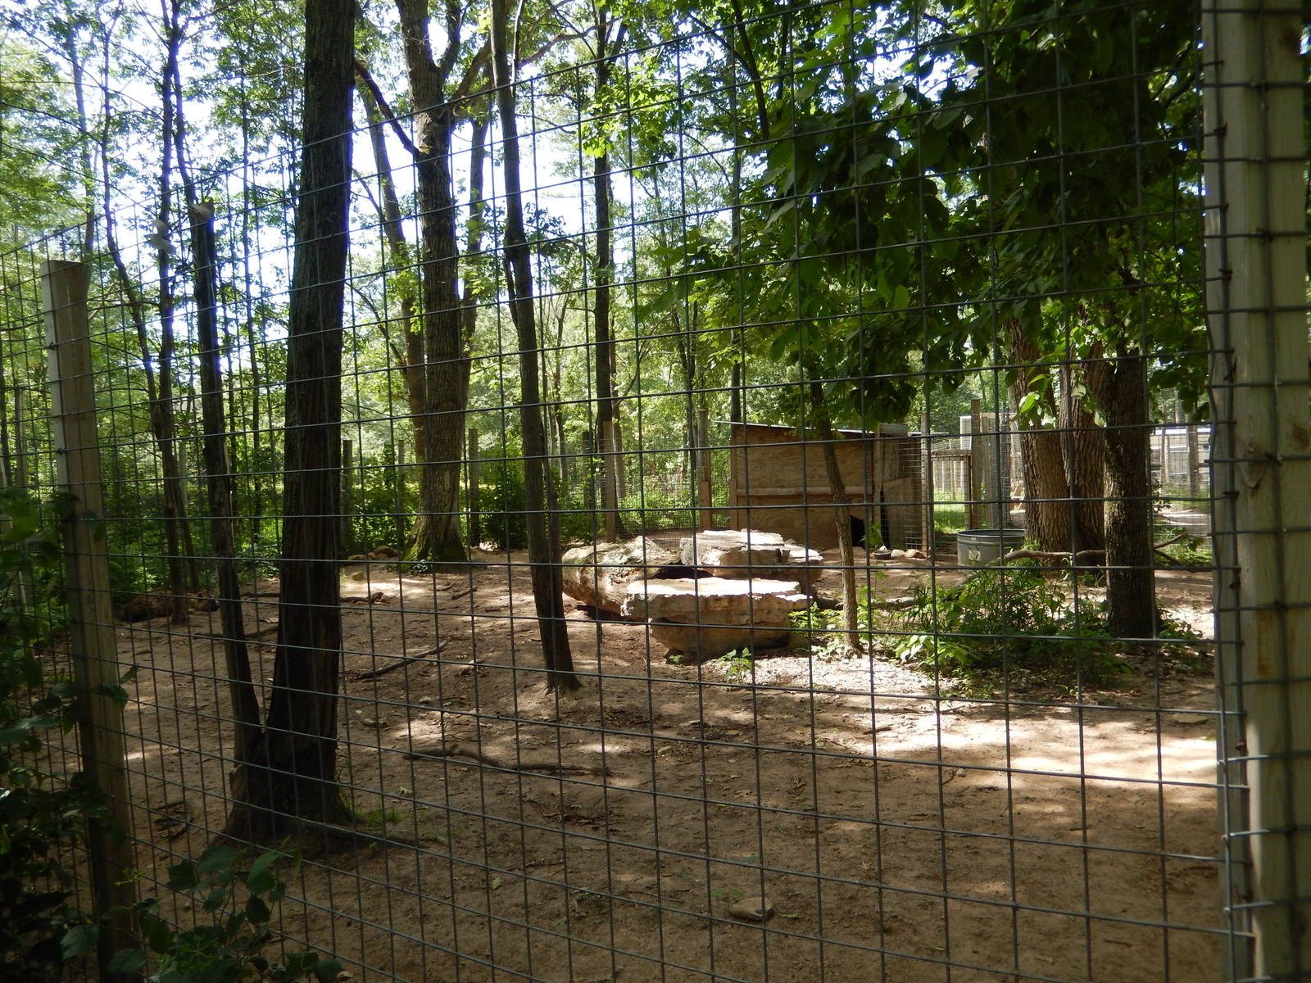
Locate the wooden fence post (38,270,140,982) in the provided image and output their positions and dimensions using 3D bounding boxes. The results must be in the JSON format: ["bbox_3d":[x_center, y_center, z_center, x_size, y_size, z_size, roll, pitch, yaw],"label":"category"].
[{"bbox_3d":[-1.641,0.369,2.740,0.092,2.080,0.092,-2,2,35],"label":"wooden fence post"}]

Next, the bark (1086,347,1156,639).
[{"bbox_3d":[3.844,0.013,7.800,0.440,2.400,0.400,-1,1,26],"label":"bark"}]

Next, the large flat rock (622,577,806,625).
[{"bbox_3d":[0.492,0.904,7.850,1.430,0.250,0.980,-2,1,7],"label":"large flat rock"}]

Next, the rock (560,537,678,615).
[{"bbox_3d":[-0.320,0.839,9.400,1.050,0.600,1.050,-2,1,12],"label":"rock"}]

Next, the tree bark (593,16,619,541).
[{"bbox_3d":[-1.080,-4.669,20.800,0.420,11.400,0.420,-1,1,-3],"label":"tree bark"}]

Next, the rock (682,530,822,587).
[{"bbox_3d":[1.042,0.730,10.300,1.450,0.500,1.100,-2,1,7],"label":"rock"}]

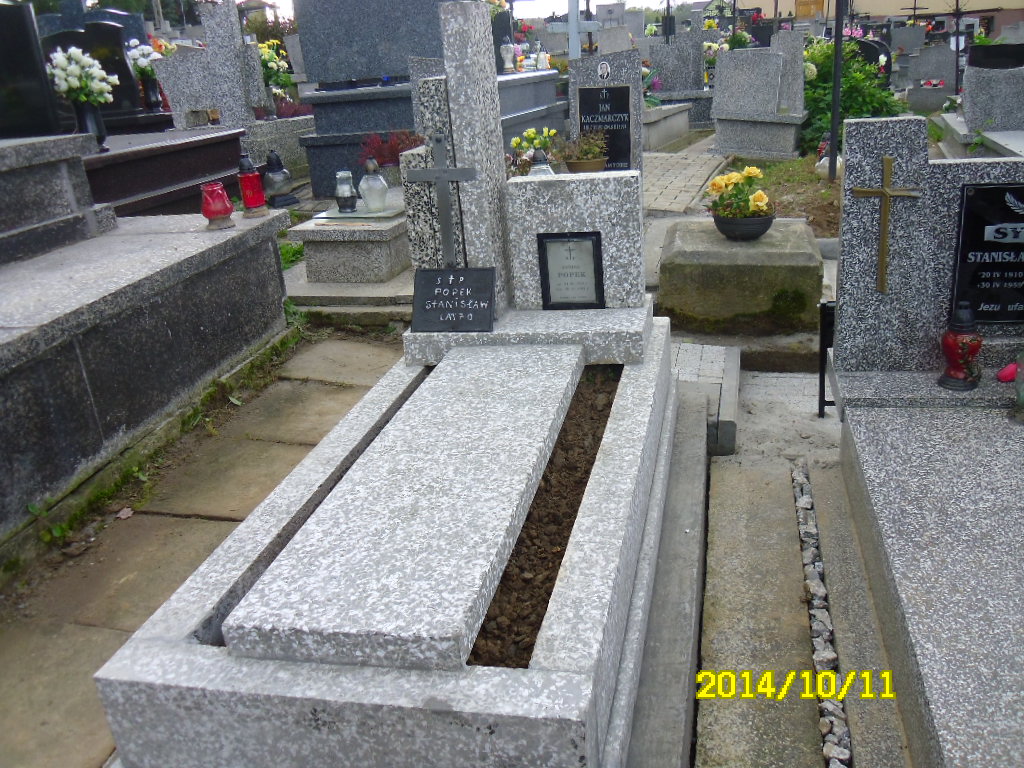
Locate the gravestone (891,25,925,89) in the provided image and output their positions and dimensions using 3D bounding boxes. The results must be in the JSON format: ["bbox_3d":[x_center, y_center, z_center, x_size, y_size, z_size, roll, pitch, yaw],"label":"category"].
[{"bbox_3d":[6.497,-5.377,15.095,0.532,0.999,0.276,6,23,27],"label":"gravestone"}]

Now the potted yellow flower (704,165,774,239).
[{"bbox_3d":[1.111,-0.882,4.481,0.330,0.320,0.300,1,22,15],"label":"potted yellow flower"}]

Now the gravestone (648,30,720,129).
[{"bbox_3d":[1.764,-3.090,9.377,0.740,0.950,0.380,3,22,20],"label":"gravestone"}]

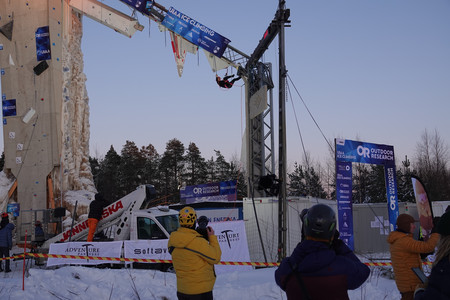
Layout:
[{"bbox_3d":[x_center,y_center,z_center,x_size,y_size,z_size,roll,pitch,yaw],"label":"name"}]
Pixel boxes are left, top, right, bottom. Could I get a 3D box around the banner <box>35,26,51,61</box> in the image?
[{"bbox_3d":[-7.585,-4.446,22.500,0.700,1.400,0.050,-3,3,22],"label":"banner"}]

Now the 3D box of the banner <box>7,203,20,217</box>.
[{"bbox_3d":[-8.173,2.326,20.800,0.480,0.500,0.050,-2,-7,17],"label":"banner"}]

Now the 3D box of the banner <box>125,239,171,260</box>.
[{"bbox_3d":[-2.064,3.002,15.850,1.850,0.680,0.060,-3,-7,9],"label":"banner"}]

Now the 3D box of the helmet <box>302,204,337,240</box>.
[{"bbox_3d":[0.692,0.519,3.900,0.235,0.240,0.285,0,3,3],"label":"helmet"}]

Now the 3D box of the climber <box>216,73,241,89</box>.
[{"bbox_3d":[0.180,-3.283,25.500,1.300,0.720,0.550,13,-12,-25],"label":"climber"}]

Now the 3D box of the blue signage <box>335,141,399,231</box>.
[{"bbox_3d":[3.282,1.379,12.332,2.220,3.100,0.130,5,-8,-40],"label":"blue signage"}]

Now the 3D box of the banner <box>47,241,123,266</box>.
[{"bbox_3d":[-4.195,3.128,16.200,2.280,0.660,0.060,-3,-7,9],"label":"banner"}]

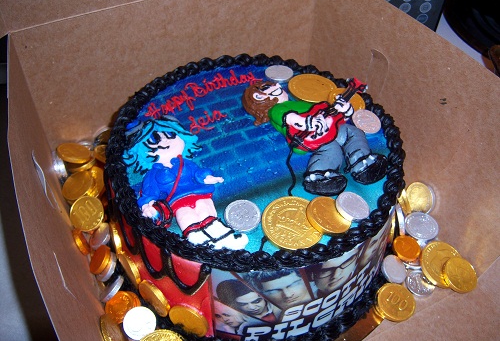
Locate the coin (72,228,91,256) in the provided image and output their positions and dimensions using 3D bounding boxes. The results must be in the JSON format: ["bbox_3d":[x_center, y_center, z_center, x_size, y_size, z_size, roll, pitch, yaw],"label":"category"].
[{"bbox_3d":[-0.130,0.055,0.400,0.004,0.024,0.024,-29,52,-10],"label":"coin"}]

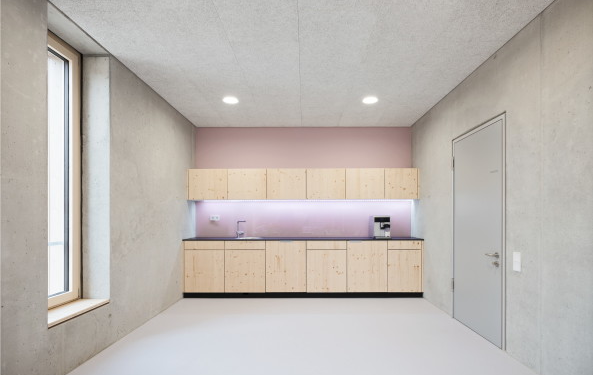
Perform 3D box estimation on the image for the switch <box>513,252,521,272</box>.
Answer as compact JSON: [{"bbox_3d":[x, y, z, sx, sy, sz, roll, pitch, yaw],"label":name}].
[{"bbox_3d":[1.831,0.621,2.458,0.018,0.155,0.082,0,-4,2],"label":"switch"}]

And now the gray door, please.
[{"bbox_3d":[1.845,0.450,3.070,0.065,2.030,0.870,0,-4,2],"label":"gray door"}]

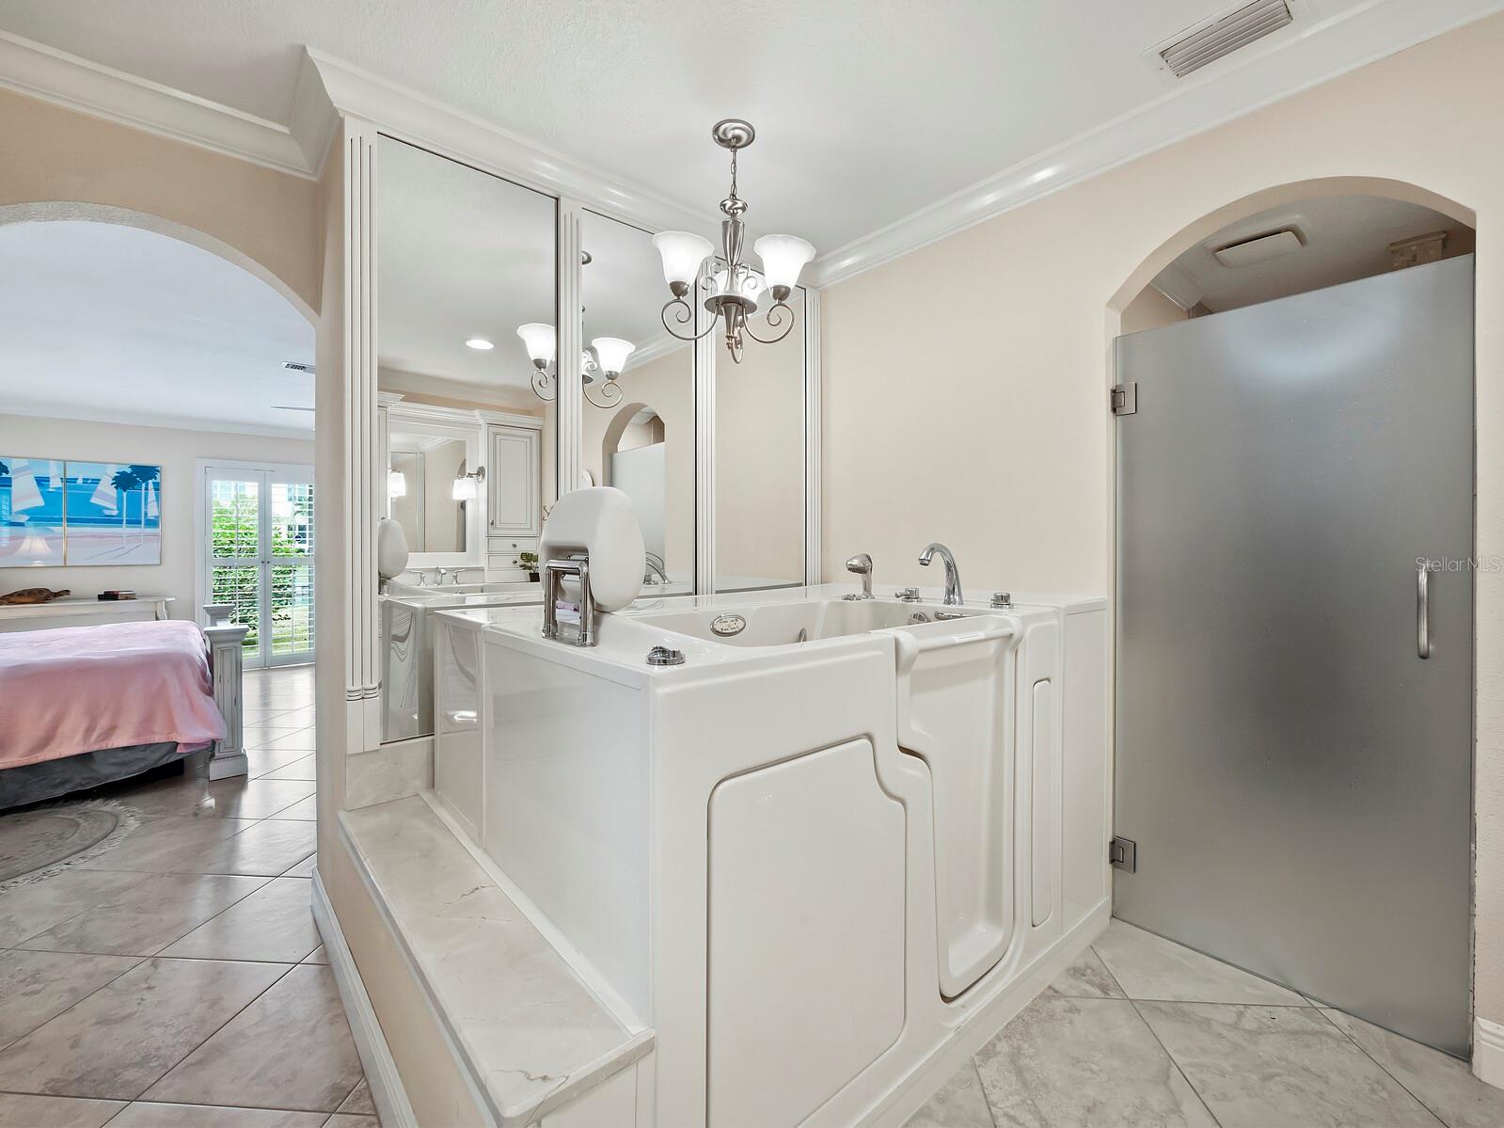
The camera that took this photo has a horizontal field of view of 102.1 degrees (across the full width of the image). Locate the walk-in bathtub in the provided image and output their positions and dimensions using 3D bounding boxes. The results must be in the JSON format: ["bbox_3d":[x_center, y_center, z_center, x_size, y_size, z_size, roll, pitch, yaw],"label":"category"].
[{"bbox_3d":[0.121,0.645,1.781,1.691,1.056,1.125,-1,2,-42],"label":"walk-in bathtub"}]

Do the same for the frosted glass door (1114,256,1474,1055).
[{"bbox_3d":[1.412,0.107,1.695,0.127,2.135,0.748,-1,2,-42],"label":"frosted glass door"}]

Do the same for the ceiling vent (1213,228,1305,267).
[{"bbox_3d":[2.146,-1.315,2.574,0.255,0.041,0.244,-1,2,-42],"label":"ceiling vent"}]

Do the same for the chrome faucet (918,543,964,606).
[{"bbox_3d":[0.549,0.033,1.767,0.214,0.188,0.059,-1,2,-42],"label":"chrome faucet"}]

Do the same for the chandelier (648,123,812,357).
[{"bbox_3d":[-0.056,-0.981,1.878,0.478,0.667,0.458,0,1,-2],"label":"chandelier"}]

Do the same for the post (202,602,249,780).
[{"bbox_3d":[-2.849,0.734,3.308,0.178,0.814,0.178,-1,2,-42],"label":"post"}]

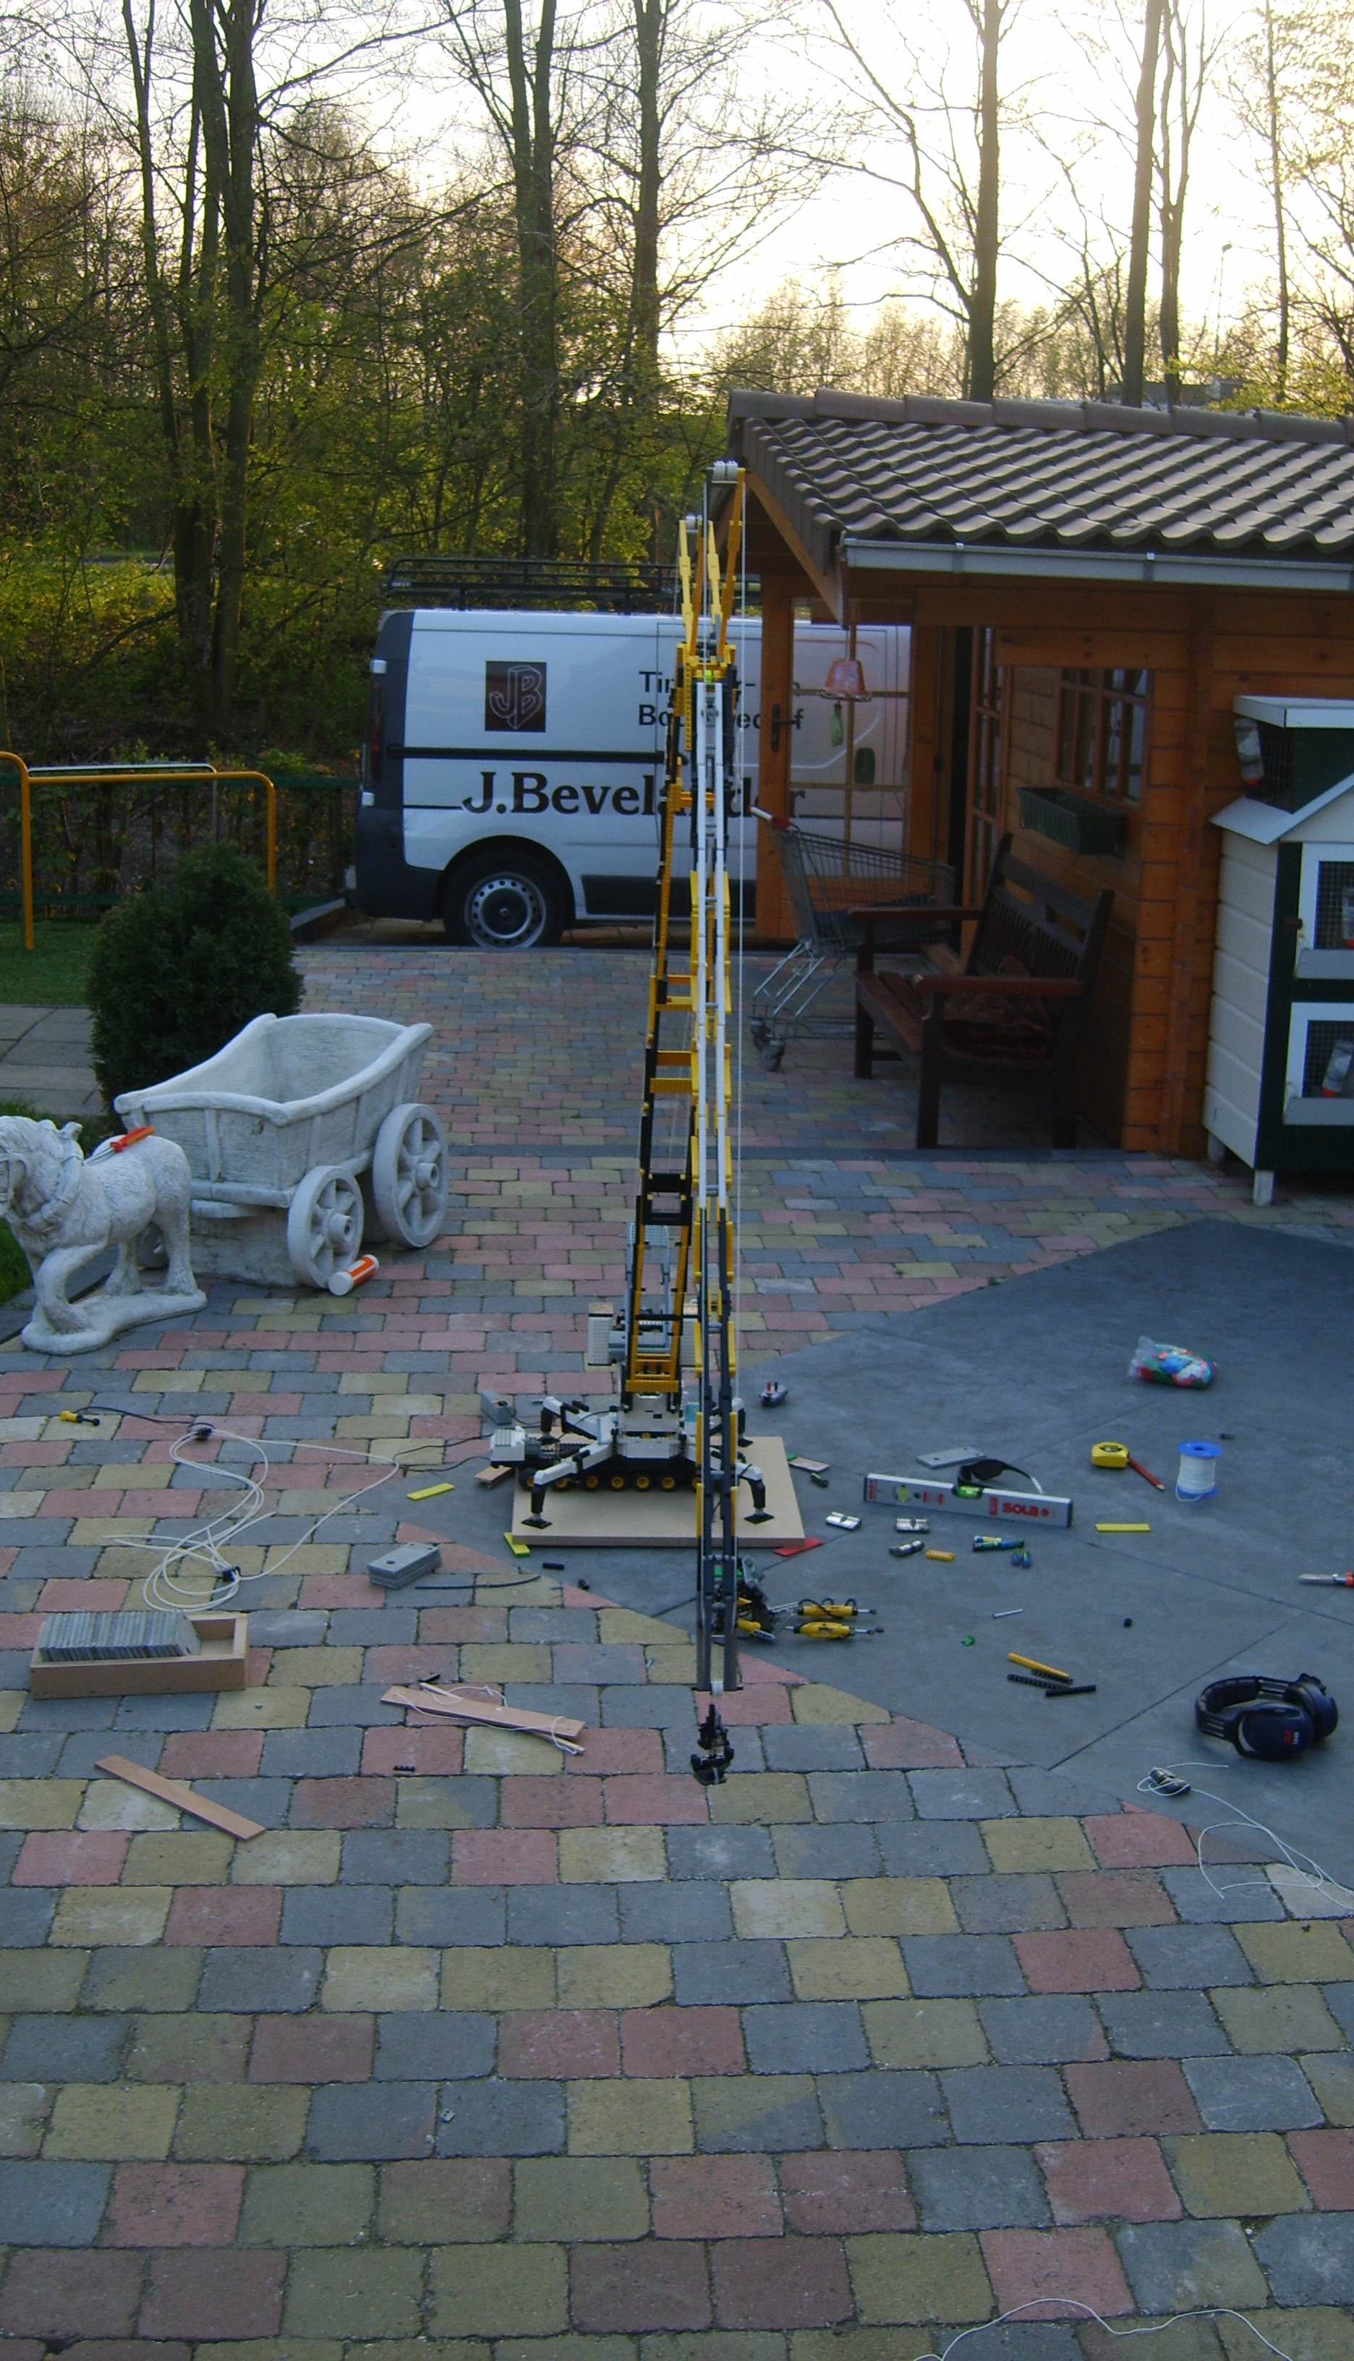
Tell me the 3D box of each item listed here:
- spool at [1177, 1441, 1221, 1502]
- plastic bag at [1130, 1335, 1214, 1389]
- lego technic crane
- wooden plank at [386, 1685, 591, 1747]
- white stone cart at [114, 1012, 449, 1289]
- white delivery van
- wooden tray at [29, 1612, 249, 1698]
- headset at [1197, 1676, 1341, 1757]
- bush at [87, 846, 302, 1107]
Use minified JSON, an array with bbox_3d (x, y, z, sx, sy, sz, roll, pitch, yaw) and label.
[{"bbox_3d":[1.025,0.573,4.722,0.084,0.090,0.084,1,13,0],"label":"spool"},{"bbox_3d":[1.127,0.414,5.426,0.190,0.080,0.130,5,14,15],"label":"plastic bag"},{"bbox_3d":[-0.081,-0.222,3.976,0.550,1.900,1.680,1,13,0],"label":"lego technic crane"},{"bbox_3d":[-0.298,0.830,3.705,0.335,0.020,0.048,6,16,19],"label":"wooden plank"},{"bbox_3d":[-0.974,-0.071,6.026,0.490,0.565,0.889,6,16,19],"label":"white stone cart"},{"bbox_3d":[0.751,-2.312,13.828,5.100,1.970,1.930,0,13,-4],"label":"white delivery van"},{"bbox_3d":[-0.858,0.764,3.844,0.328,0.060,0.165,-1,15,-7],"label":"wooden tray"},{"bbox_3d":[0.905,0.823,3.652,0.200,0.096,0.148,7,16,21],"label":"headset"},{"bbox_3d":[-1.612,-0.684,8.087,0.740,0.930,0.740,1,13,0],"label":"bush"}]

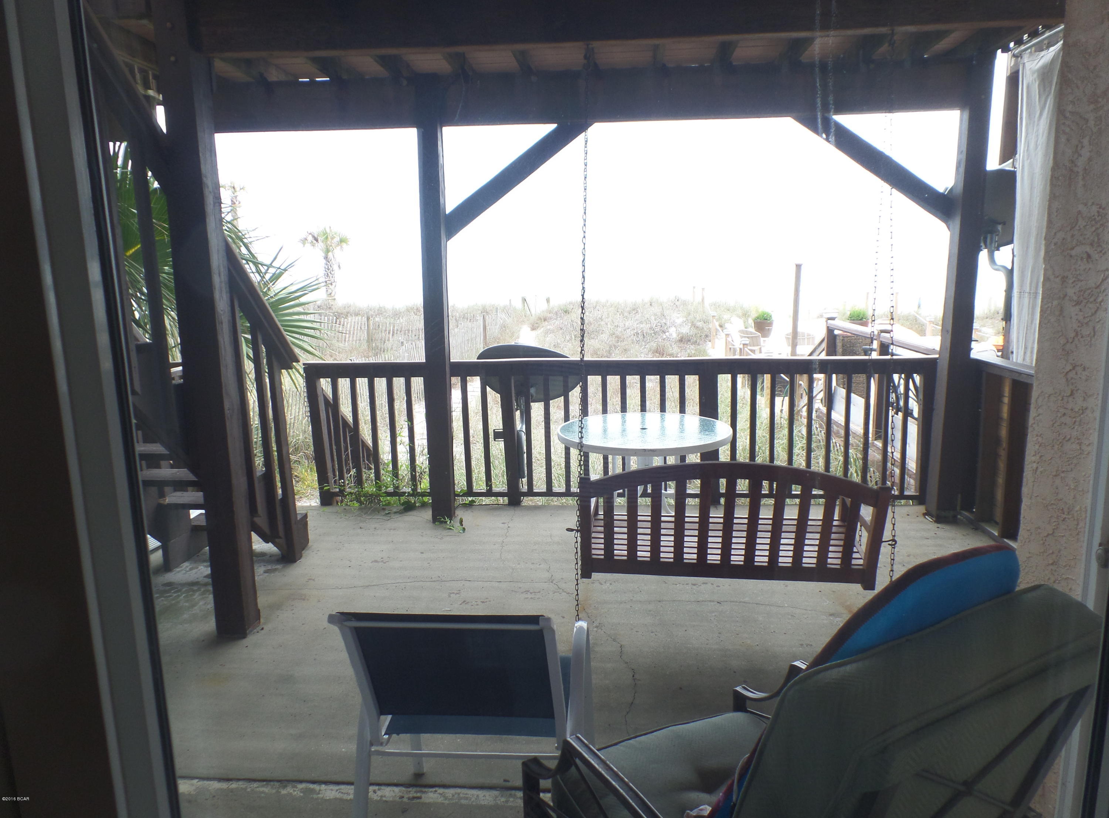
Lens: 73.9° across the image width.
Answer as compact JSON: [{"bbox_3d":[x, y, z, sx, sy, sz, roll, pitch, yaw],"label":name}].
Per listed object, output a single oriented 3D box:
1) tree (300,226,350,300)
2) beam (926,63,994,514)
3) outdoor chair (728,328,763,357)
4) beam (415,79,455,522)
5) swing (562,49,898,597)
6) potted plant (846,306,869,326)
[{"bbox_3d":[-10.263,-6.460,33.000,2.250,3.450,2.250,0,10,4],"label":"tree"},{"bbox_3d":[2.653,-0.695,4.831,0.140,2.950,0.140,0,10,4],"label":"beam"},{"bbox_3d":[4.167,-1.289,16.000,0.750,0.920,0.820,-5,11,-22],"label":"outdoor chair"},{"bbox_3d":[-0.794,-0.654,4.959,0.140,2.920,0.140,0,10,4],"label":"beam"},{"bbox_3d":[0.769,-0.390,3.268,1.360,2.290,0.620,1,10,9],"label":"swing"},{"bbox_3d":[7.830,-2.223,19.000,0.580,0.760,0.580,0,10,4],"label":"potted plant"}]

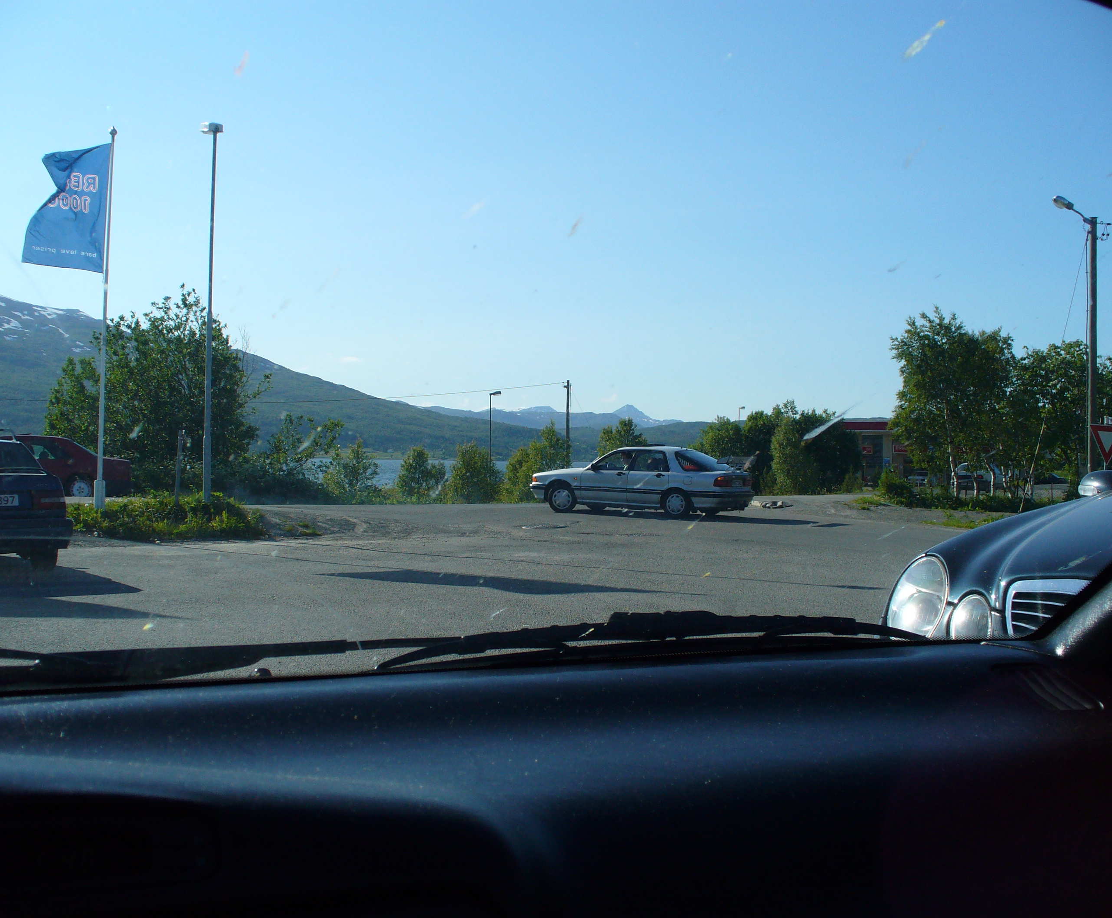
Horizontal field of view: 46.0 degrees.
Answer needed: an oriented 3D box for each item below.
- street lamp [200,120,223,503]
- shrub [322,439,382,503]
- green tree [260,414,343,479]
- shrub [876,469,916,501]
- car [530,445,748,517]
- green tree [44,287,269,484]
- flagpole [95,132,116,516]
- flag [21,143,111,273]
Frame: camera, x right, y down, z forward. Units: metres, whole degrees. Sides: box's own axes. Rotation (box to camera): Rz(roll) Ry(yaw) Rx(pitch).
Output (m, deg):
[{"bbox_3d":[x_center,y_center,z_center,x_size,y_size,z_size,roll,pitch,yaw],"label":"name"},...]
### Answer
[{"bbox_3d":[-5.740,-2.371,21.800,0.350,6.441,0.420,1,0,-37],"label":"street lamp"},{"bbox_3d":[-4.869,0.285,31.200,1.450,1.550,1.300,1,0,0],"label":"shrub"},{"bbox_3d":[-6.501,-0.184,33.500,2.200,2.100,1.900,1,0,0],"label":"green tree"},{"bbox_3d":[9.354,0.724,36.000,1.150,0.950,1.050,1,0,0],"label":"shrub"},{"bbox_3d":[1.716,0.440,27.039,4.550,1.420,1.695,1,0,30],"label":"car"},{"bbox_3d":[-10.731,-1.880,35.000,5.900,5.500,5.200,1,0,0],"label":"green tree"},{"bbox_3d":[-7.240,-2.221,21.100,0.180,6.280,0.180,2,0,0],"label":"flagpole"},{"bbox_3d":[-7.791,-4.006,20.800,1.550,2.100,0.500,1,0,-24],"label":"flag"}]

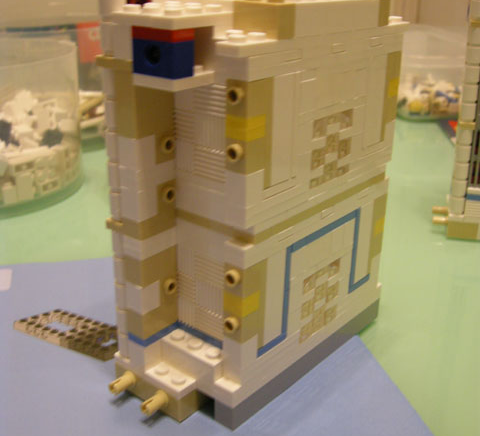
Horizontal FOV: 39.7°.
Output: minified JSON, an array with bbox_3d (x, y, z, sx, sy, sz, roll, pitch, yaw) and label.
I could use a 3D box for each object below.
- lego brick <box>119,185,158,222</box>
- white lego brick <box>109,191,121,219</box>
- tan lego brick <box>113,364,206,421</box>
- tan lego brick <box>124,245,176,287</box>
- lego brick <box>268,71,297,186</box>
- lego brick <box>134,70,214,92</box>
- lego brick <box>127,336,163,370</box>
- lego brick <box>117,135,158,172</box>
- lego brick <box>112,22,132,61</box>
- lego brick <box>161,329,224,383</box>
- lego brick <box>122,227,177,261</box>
[{"bbox_3d":[-0.031,-0.005,0.207,0.008,0.010,0.008,18,27,36],"label":"lego brick"},{"bbox_3d":[-0.037,-0.004,0.212,0.008,0.010,0.008,18,27,36],"label":"white lego brick"},{"bbox_3d":[-0.029,0.058,0.229,0.032,0.010,0.008,18,27,36],"label":"tan lego brick"},{"bbox_3d":[-0.029,0.015,0.218,0.008,0.010,0.016,18,27,36],"label":"tan lego brick"},{"bbox_3d":[0.009,-0.026,0.196,0.008,0.032,0.010,18,27,36],"label":"lego brick"},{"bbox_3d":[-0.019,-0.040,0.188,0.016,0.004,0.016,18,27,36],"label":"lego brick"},{"bbox_3d":[-0.032,0.045,0.227,0.008,0.010,0.008,18,27,36],"label":"lego brick"},{"bbox_3d":[-0.031,-0.020,0.201,0.008,0.010,0.008,18,27,36],"label":"lego brick"},{"bbox_3d":[-0.030,-0.050,0.189,0.008,0.010,0.010,18,27,36],"label":"lego brick"},{"bbox_3d":[-0.015,0.046,0.223,0.024,0.011,0.008,18,27,36],"label":"lego brick"},{"bbox_3d":[-0.029,0.007,0.214,0.008,0.006,0.016,18,27,36],"label":"lego brick"}]

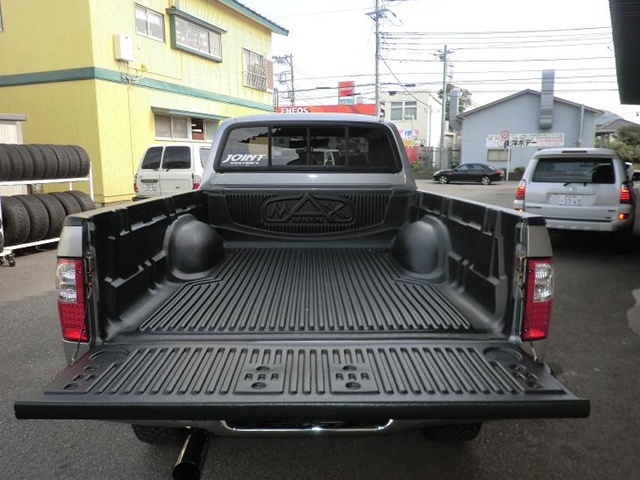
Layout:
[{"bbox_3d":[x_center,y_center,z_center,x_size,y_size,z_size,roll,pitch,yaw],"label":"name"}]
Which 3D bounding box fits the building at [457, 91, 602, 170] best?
[{"bbox_3d":[18.533,-9.687,45.418,11.600,7.291,11.000,2,9,13],"label":"building"}]

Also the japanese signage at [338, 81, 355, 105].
[{"bbox_3d":[2.554,-14.215,46.326,1.598,2.232,0.400,-1,9,-4],"label":"japanese signage"}]

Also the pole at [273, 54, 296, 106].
[{"bbox_3d":[-3.327,-11.649,45.721,2.000,11.419,0.700,0,9,0],"label":"pole"}]

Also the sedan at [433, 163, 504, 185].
[{"bbox_3d":[9.910,-4.479,32.009,4.650,1.450,1.770,3,10,22],"label":"sedan"}]

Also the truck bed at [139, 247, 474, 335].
[{"bbox_3d":[-0.073,0.194,2.493,1.180,0.055,1.570,-1,9,-2],"label":"truck bed"}]

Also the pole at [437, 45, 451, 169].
[{"bbox_3d":[10.728,-11.057,41.783,1.050,11.284,0.600,0,9,0],"label":"pole"}]

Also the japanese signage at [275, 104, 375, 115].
[{"bbox_3d":[0.466,-11.024,40.762,8.825,0.905,0.400,0,9,0],"label":"japanese signage"}]

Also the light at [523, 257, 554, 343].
[{"bbox_3d":[0.751,0.205,1.655,0.090,0.285,0.065,-1,9,-2],"label":"light"}]

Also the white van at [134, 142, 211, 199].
[{"bbox_3d":[-4.045,-1.880,14.986,1.870,1.980,4.800,-1,9,-2],"label":"white van"}]

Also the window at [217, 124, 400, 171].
[{"bbox_3d":[-0.079,-0.633,3.286,1.250,0.331,0.070,-1,-7,-2],"label":"window"}]

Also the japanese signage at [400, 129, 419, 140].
[{"bbox_3d":[7.287,-8.590,39.139,1.498,0.956,0.100,0,9,0],"label":"japanese signage"}]

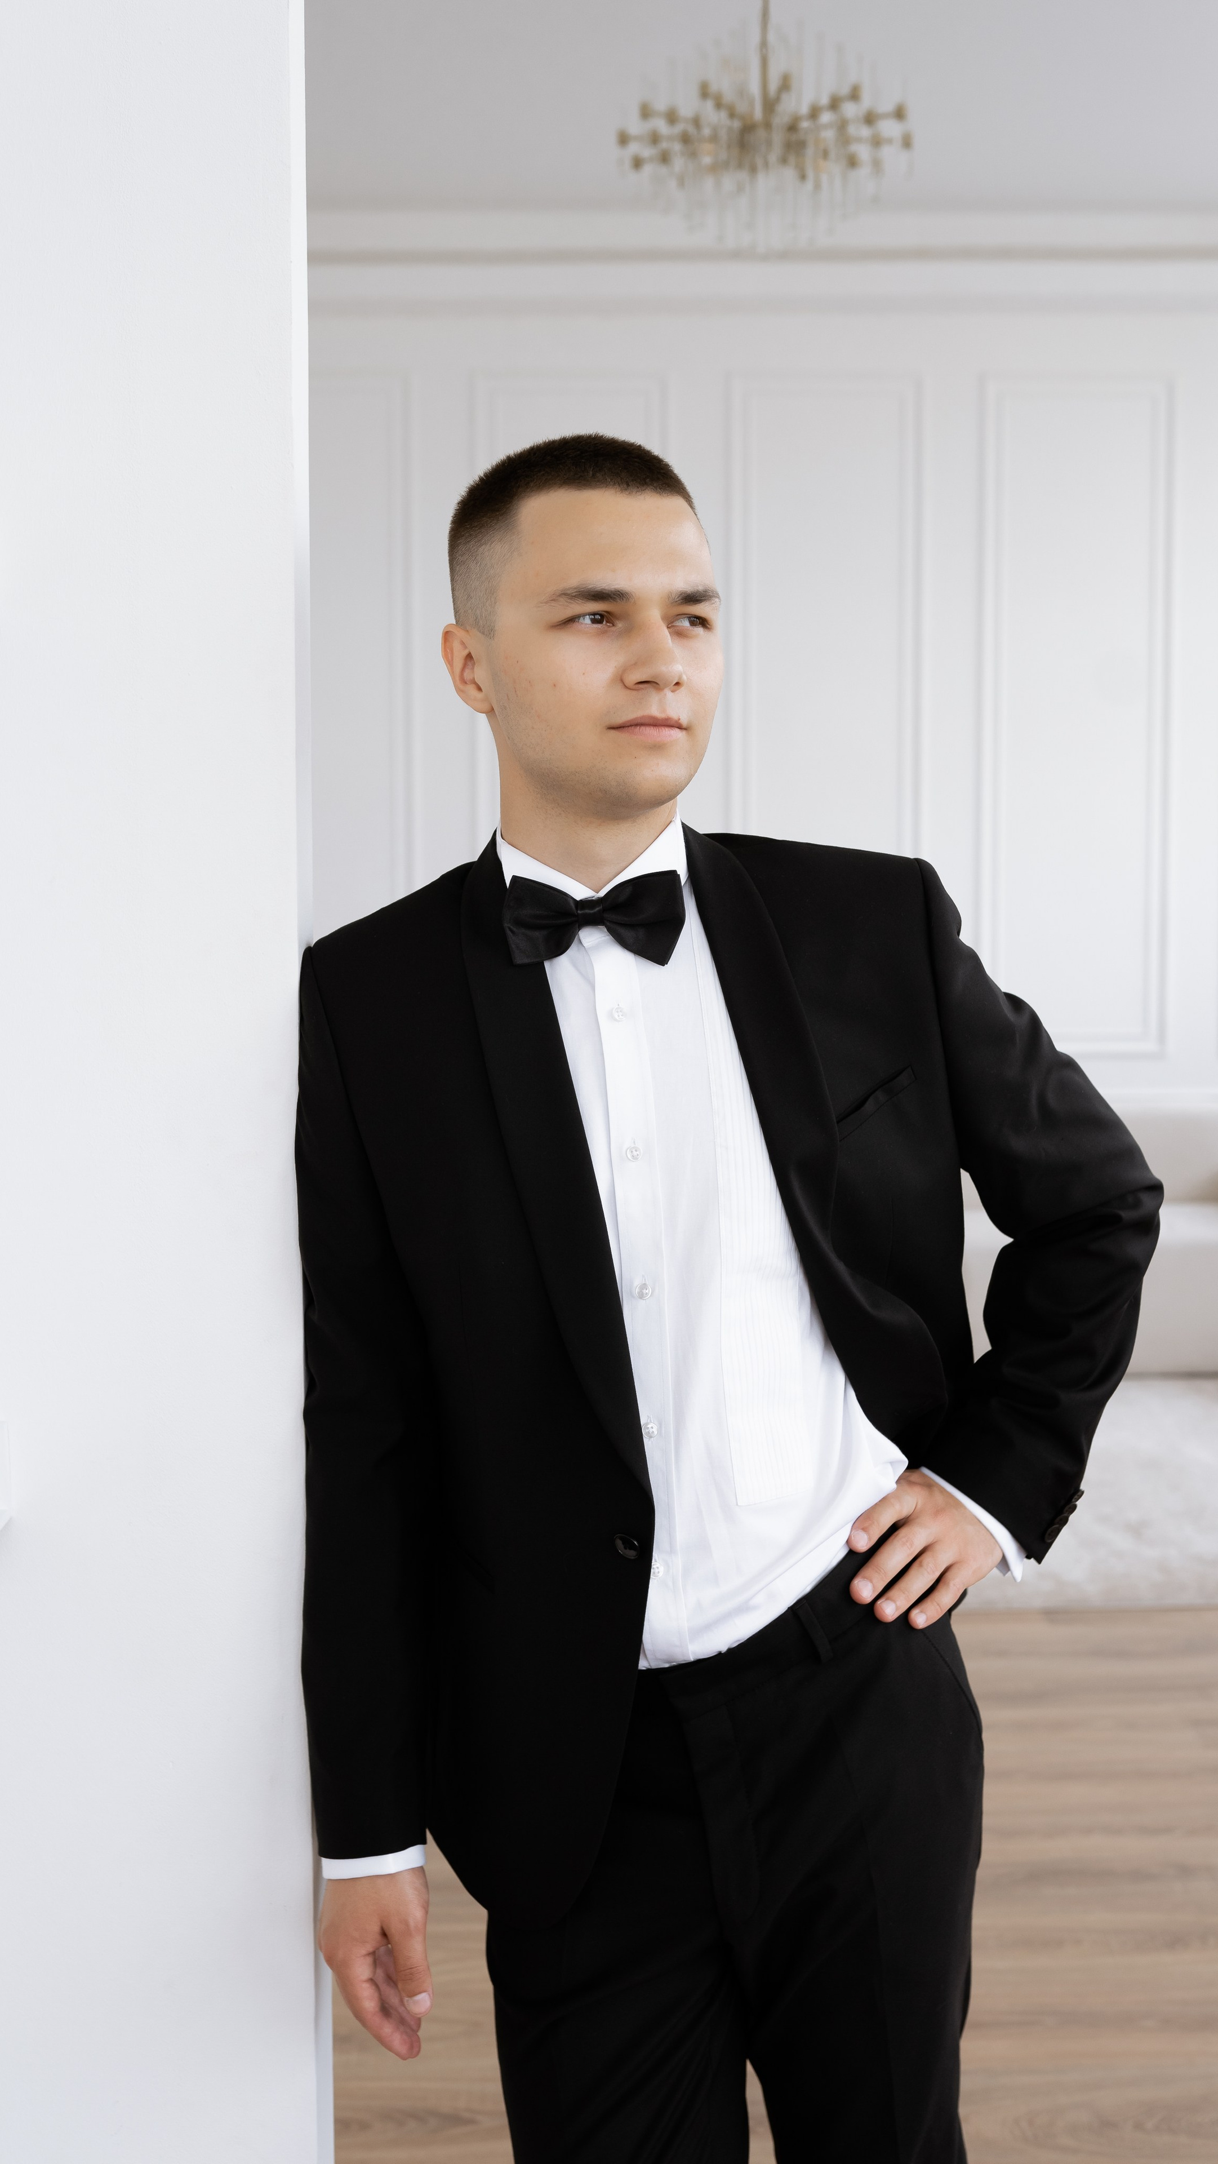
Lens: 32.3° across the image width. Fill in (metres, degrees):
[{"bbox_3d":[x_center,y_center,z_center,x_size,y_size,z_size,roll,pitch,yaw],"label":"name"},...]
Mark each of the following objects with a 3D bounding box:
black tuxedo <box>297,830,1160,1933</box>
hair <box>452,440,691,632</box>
[{"bbox_3d":[0.079,0.198,1.420,0.570,0.740,0.310,-2,4,5],"label":"black tuxedo"},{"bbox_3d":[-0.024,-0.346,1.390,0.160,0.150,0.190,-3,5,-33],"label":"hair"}]

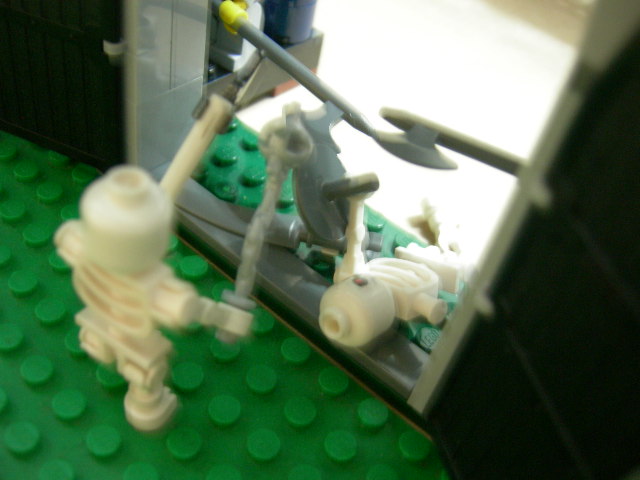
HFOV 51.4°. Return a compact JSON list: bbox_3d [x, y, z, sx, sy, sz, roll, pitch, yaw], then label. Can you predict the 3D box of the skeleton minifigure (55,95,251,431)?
[{"bbox_3d":[-0.018,0.003,0.091,0.020,0.042,0.030,29,46,15],"label":"skeleton minifigure"}]

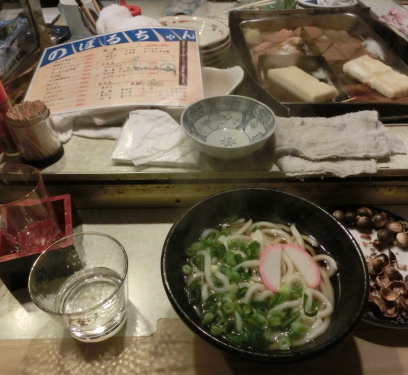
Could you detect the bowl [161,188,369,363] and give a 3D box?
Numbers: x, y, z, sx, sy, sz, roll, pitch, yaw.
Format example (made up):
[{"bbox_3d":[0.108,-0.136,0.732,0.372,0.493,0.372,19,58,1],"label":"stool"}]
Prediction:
[{"bbox_3d":[0.059,0.099,0.376,0.197,0.081,0.197,0,44,0],"label":"bowl"}]

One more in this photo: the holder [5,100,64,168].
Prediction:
[{"bbox_3d":[-0.226,-0.072,0.462,0.058,0.069,0.058,-1,44,0],"label":"holder"}]

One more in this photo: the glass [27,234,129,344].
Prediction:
[{"bbox_3d":[-0.119,0.110,0.364,0.091,0.086,0.091,-1,44,0],"label":"glass"}]

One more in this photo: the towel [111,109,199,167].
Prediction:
[{"bbox_3d":[-0.063,-0.072,0.494,0.113,0.021,0.113,-1,44,0],"label":"towel"}]

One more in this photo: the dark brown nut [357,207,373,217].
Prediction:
[{"bbox_3d":[0.217,0.035,0.468,0.019,0.018,0.019,0,44,0],"label":"dark brown nut"}]

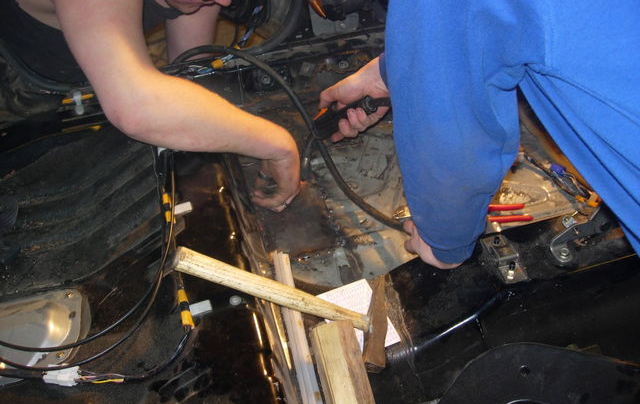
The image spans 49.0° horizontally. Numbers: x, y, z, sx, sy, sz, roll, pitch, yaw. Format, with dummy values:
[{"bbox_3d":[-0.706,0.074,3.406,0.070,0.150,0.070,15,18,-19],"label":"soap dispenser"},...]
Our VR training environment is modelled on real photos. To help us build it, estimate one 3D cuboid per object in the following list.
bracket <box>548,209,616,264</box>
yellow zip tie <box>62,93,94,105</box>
[{"bbox_3d":[0.393,0.050,1.056,0.090,0.052,0.042,-14,55,-8],"label":"bracket"},{"bbox_3d":[-0.451,-0.192,1.306,0.063,0.011,0.012,-14,55,-8],"label":"yellow zip tie"}]

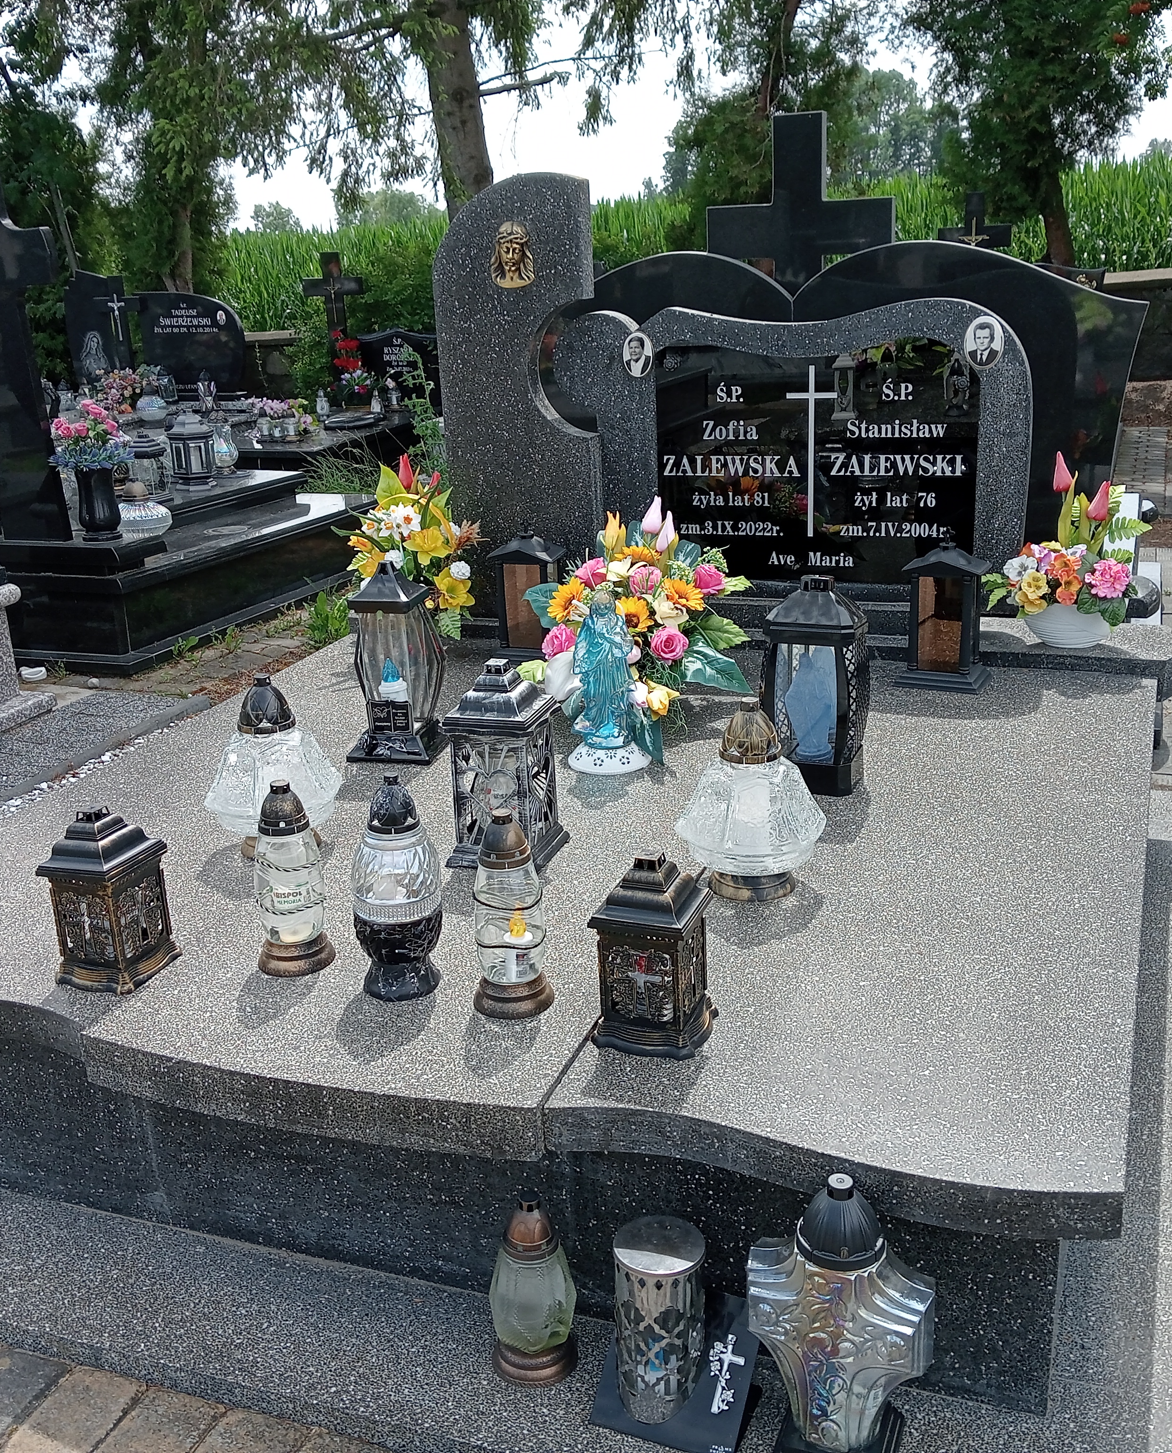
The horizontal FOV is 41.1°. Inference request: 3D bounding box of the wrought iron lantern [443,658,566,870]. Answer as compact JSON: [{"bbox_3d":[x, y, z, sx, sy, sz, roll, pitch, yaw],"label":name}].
[{"bbox_3d":[-0.128,0.050,2.469,0.152,0.321,0.157,5,19,19],"label":"wrought iron lantern"}]

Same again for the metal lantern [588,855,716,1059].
[{"bbox_3d":[0.080,0.268,1.927,0.127,0.235,0.127,5,19,19],"label":"metal lantern"}]

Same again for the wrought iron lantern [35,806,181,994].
[{"bbox_3d":[-0.709,0.242,2.315,0.132,0.261,0.132,5,20,21],"label":"wrought iron lantern"}]

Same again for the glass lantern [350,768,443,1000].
[{"bbox_3d":[-0.266,0.222,2.233,0.128,0.323,0.128,-2,18,1],"label":"glass lantern"}]

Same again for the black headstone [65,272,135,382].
[{"bbox_3d":[-2.696,-2.218,8.796,0.436,0.662,0.098,5,19,19],"label":"black headstone"}]

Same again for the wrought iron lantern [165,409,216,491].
[{"bbox_3d":[-1.541,-1.087,6.089,0.186,0.289,0.186,5,19,19],"label":"wrought iron lantern"}]

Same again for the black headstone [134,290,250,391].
[{"bbox_3d":[-2.445,-2.402,9.793,0.782,0.624,0.090,4,20,19],"label":"black headstone"}]

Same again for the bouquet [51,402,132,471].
[{"bbox_3d":[-1.704,-1.002,5.380,0.280,0.255,0.260,-2,18,1],"label":"bouquet"}]

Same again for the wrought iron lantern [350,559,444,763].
[{"bbox_3d":[-0.379,-0.143,3.212,0.180,0.401,0.180,2,19,12],"label":"wrought iron lantern"}]

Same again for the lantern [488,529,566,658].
[{"bbox_3d":[-0.137,-0.346,3.938,0.184,0.310,0.170,6,20,21],"label":"lantern"}]

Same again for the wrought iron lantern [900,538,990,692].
[{"bbox_3d":[0.825,-0.269,3.572,0.186,0.332,0.172,7,20,24],"label":"wrought iron lantern"}]

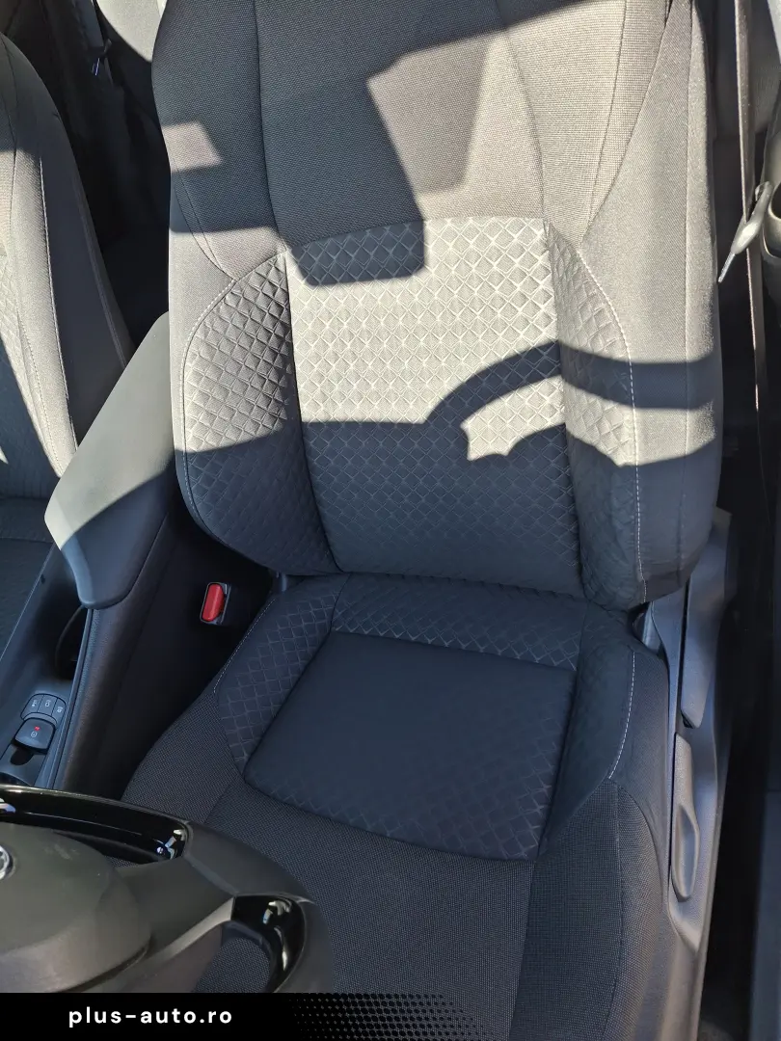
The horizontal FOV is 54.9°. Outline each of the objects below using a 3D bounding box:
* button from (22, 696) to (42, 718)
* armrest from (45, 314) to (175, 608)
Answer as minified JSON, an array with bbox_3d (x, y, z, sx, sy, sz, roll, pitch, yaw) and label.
[{"bbox_3d":[-0.371,0.198,0.786,0.019,0.007,0.024,-1,58,24],"label":"button"},{"bbox_3d":[-0.288,-0.090,0.868,0.145,0.058,0.390,1,56,25],"label":"armrest"}]

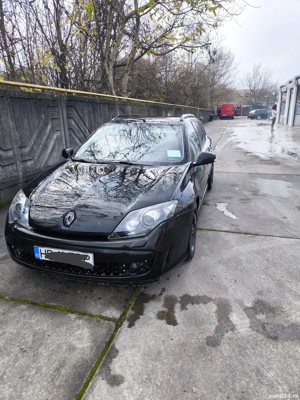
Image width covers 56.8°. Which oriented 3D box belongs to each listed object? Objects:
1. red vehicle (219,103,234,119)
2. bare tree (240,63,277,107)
[{"bbox_3d":[12.977,-14.633,45.926,2.080,2.380,5.300,4,18,15],"label":"red vehicle"},{"bbox_3d":[20.252,-20.628,52.000,7.000,8.800,6.600,6,19,19],"label":"bare tree"}]

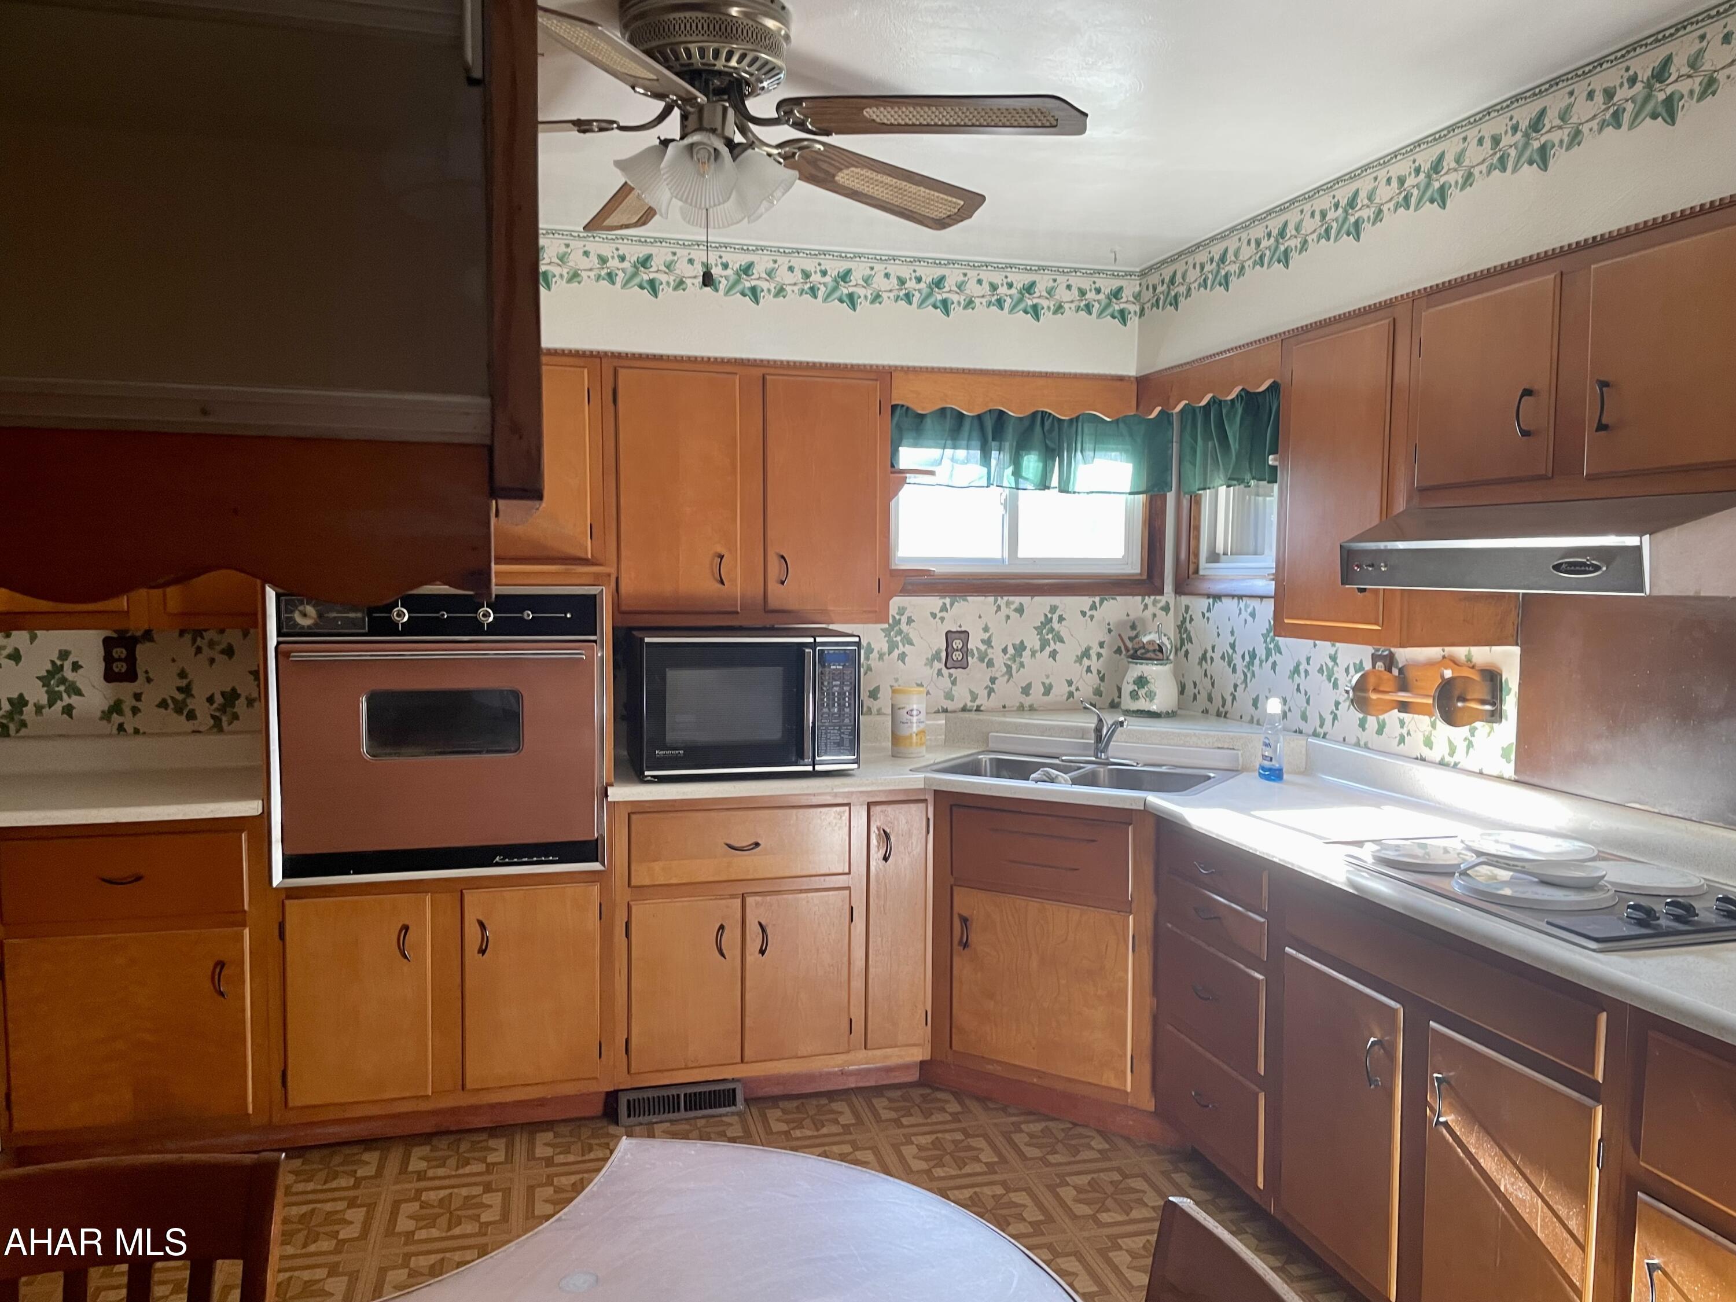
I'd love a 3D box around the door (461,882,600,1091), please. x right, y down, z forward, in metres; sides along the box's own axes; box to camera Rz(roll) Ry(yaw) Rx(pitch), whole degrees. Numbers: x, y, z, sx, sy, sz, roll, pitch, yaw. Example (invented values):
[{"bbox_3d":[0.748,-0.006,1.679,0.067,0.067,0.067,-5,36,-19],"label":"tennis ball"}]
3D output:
[{"bbox_3d":[-0.880,0.876,3.413,0.343,0.522,0.022,0,3,-15],"label":"door"}]

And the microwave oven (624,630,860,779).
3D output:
[{"bbox_3d":[-0.369,0.139,3.821,0.605,0.387,0.440,-1,4,-15],"label":"microwave oven"}]

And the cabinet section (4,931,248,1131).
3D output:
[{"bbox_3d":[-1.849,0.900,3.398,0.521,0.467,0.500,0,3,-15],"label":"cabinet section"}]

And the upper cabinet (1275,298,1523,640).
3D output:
[{"bbox_3d":[1.261,-0.396,3.143,0.328,0.747,0.497,-1,4,-15],"label":"upper cabinet"}]

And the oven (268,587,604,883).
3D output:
[{"bbox_3d":[-1.143,0.194,3.551,0.810,0.745,0.540,-1,4,-15],"label":"oven"}]

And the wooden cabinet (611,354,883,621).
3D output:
[{"bbox_3d":[-0.373,-0.459,3.920,0.828,0.747,0.326,-1,4,-15],"label":"wooden cabinet"}]

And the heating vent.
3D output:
[{"bbox_3d":[-0.512,1.221,3.572,0.341,0.096,0.070,-1,4,-15],"label":"heating vent"}]

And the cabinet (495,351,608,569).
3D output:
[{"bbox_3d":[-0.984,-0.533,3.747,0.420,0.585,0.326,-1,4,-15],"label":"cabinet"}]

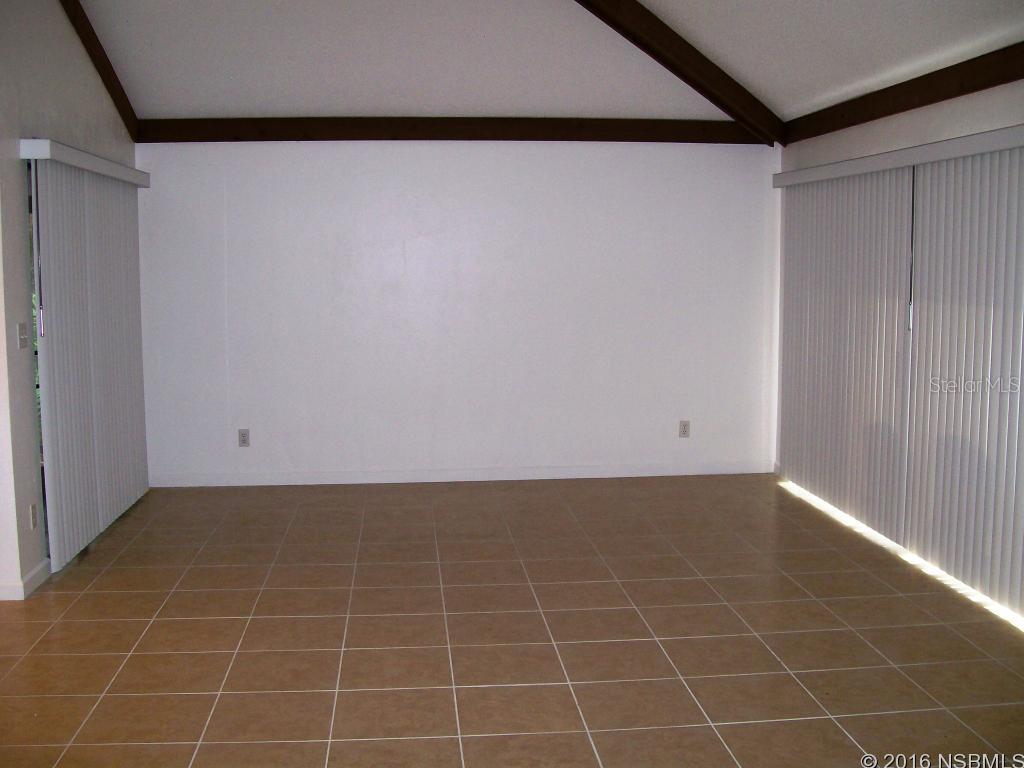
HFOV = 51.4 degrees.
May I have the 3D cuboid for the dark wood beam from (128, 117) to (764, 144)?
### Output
[{"bbox_3d":[-0.301,-1.664,6.971,4.240,0.158,0.060,-1,6,-5],"label":"dark wood beam"}]

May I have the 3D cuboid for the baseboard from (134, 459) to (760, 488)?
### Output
[{"bbox_3d":[-0.295,0.617,7.242,4.250,0.088,0.017,-1,6,-5],"label":"baseboard"}]

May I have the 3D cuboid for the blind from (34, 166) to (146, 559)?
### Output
[{"bbox_3d":[-2.224,-0.177,5.748,0.070,1.925,1.910,-1,6,-5],"label":"blind"}]

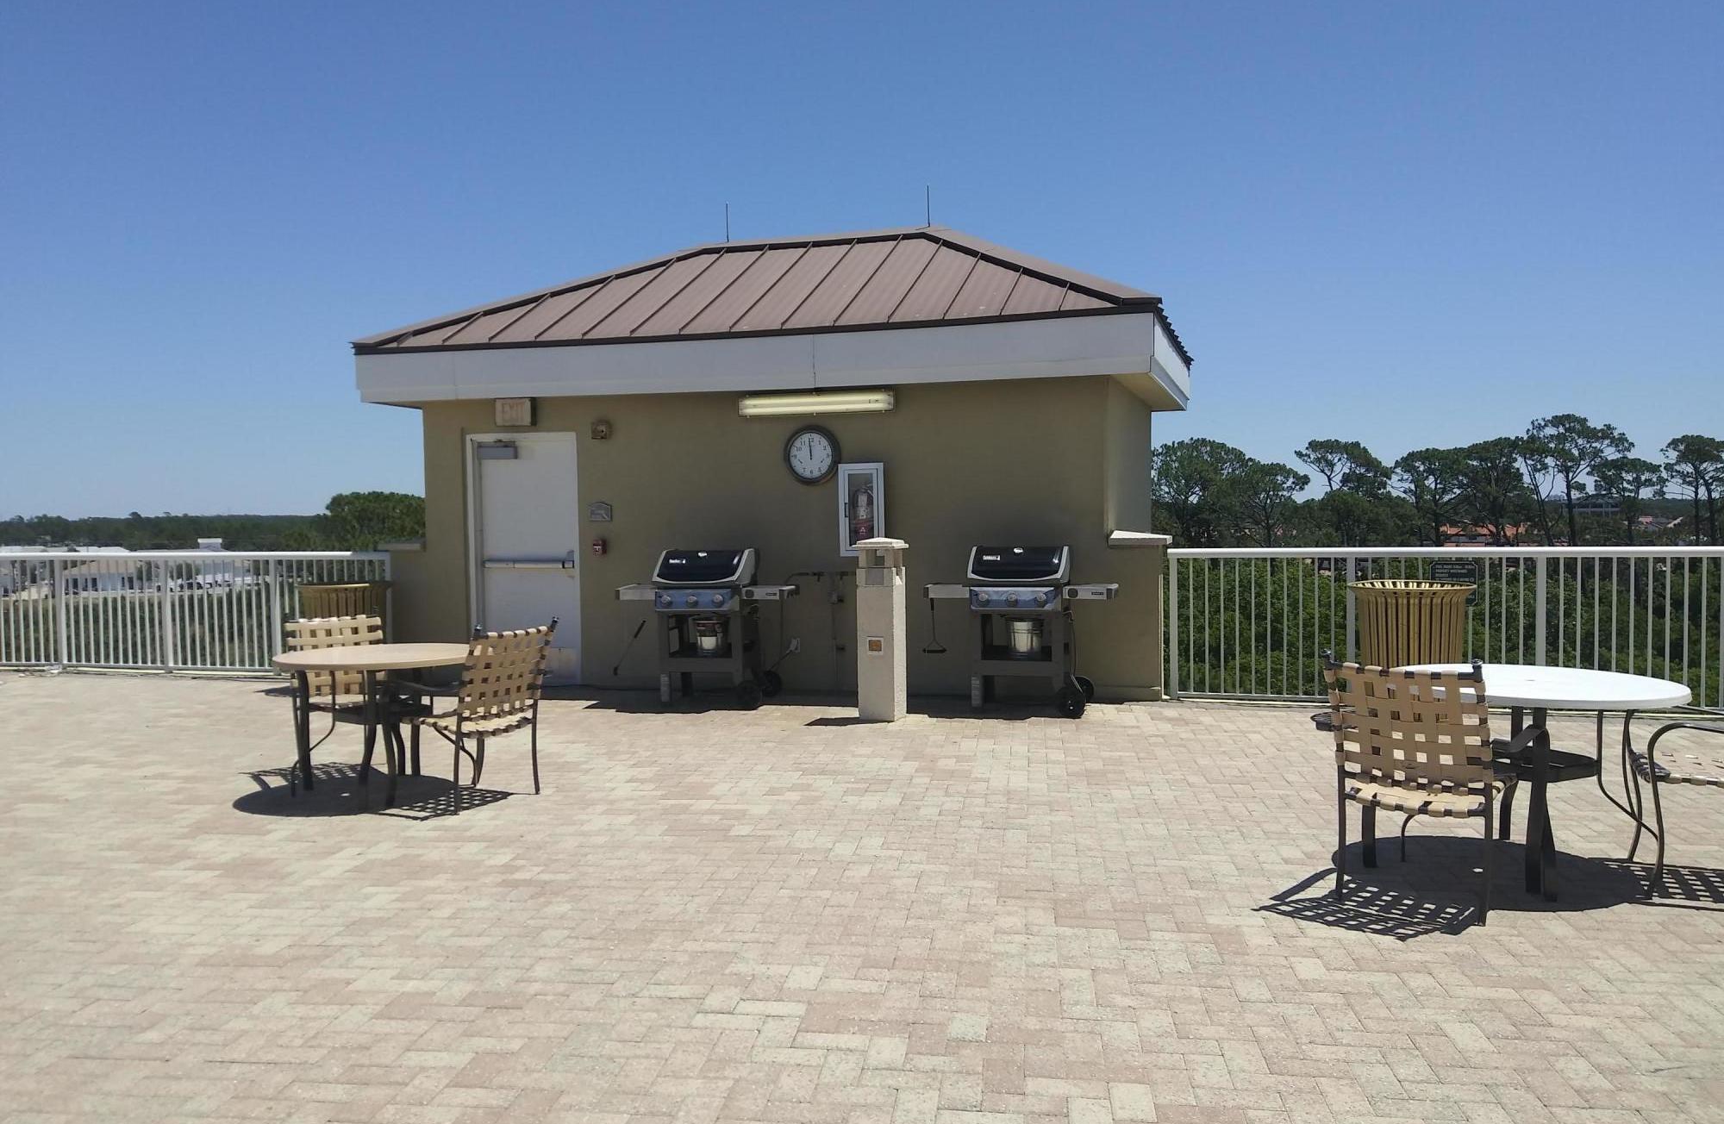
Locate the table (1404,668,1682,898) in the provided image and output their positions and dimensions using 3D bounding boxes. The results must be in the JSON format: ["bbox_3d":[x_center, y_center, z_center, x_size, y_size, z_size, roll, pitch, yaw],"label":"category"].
[{"bbox_3d":[2.613,0.830,5.045,1.030,0.730,1.030,0,3,17],"label":"table"}]

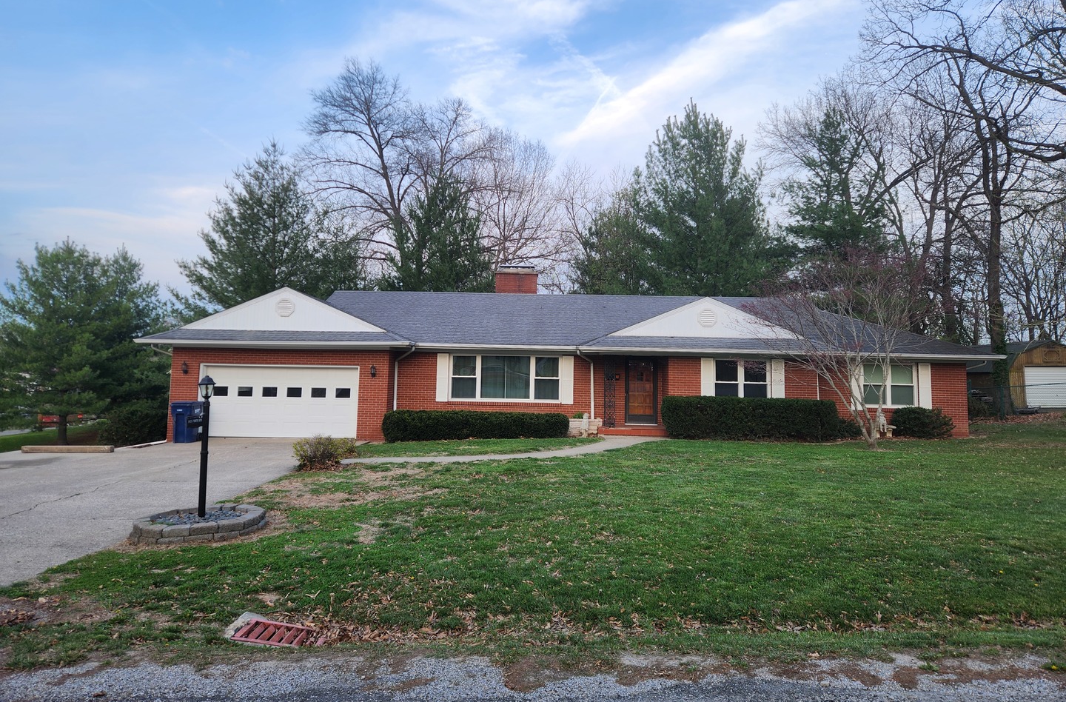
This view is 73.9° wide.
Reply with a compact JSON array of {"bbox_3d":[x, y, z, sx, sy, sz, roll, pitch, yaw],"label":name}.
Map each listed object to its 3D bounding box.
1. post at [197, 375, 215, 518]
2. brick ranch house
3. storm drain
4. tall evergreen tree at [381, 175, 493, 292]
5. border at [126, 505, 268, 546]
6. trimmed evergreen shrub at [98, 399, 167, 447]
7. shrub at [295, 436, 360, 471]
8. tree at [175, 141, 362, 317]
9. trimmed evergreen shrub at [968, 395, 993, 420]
[{"bbox_3d":[-4.040,1.170,8.717,0.210,1.740,0.210,1,-5,2],"label":"post"},{"bbox_3d":[1.285,0.142,25.472,25.300,6.400,10.800,1,-5,2],"label":"brick ranch house"},{"bbox_3d":[-1.725,1.949,4.867,0.620,0.090,0.460,5,-5,2],"label":"storm drain"},{"bbox_3d":[-5.395,-2.878,38.144,6.000,13.500,6.000,1,-5,2],"label":"tall evergreen tree"},{"bbox_3d":[-3.935,2.109,8.654,1.200,0.200,1.850,0,-6,14],"label":"border"},{"bbox_3d":[-12.342,2.208,21.710,2.200,1.400,2.000,1,-5,2],"label":"trimmed evergreen shrub"},{"bbox_3d":[-4.593,2.255,15.718,1.420,0.750,1.250,1,-5,2],"label":"shrub"},{"bbox_3d":[-14.267,-3.697,37.010,9.400,15.000,9.200,1,-5,2],"label":"tree"},{"bbox_3d":[16.305,2.055,25.896,1.150,1.000,1.100,1,-5,2],"label":"trimmed evergreen shrub"}]

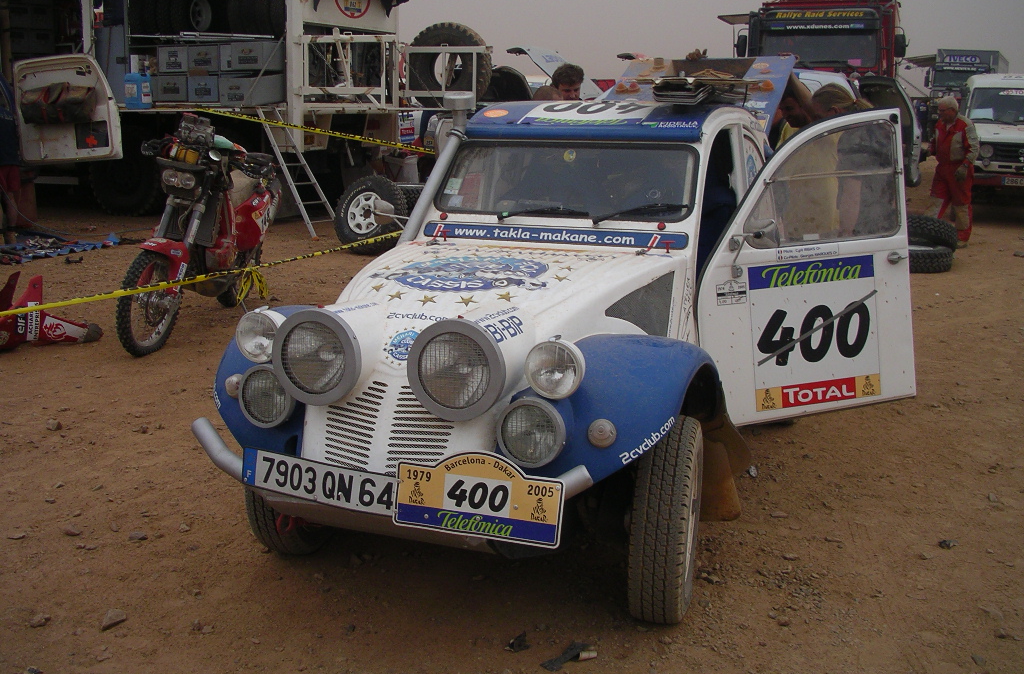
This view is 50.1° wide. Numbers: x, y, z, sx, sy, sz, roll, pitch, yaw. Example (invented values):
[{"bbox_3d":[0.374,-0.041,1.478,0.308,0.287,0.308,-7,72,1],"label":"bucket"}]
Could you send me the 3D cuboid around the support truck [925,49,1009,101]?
[{"bbox_3d":[20.200,-10.540,48.674,2.500,4.100,8.500,6,13,25],"label":"support truck"}]

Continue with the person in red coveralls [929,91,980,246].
[{"bbox_3d":[5.120,-1.901,12.780,0.440,1.760,0.540,-8,14,-32],"label":"person in red coveralls"}]

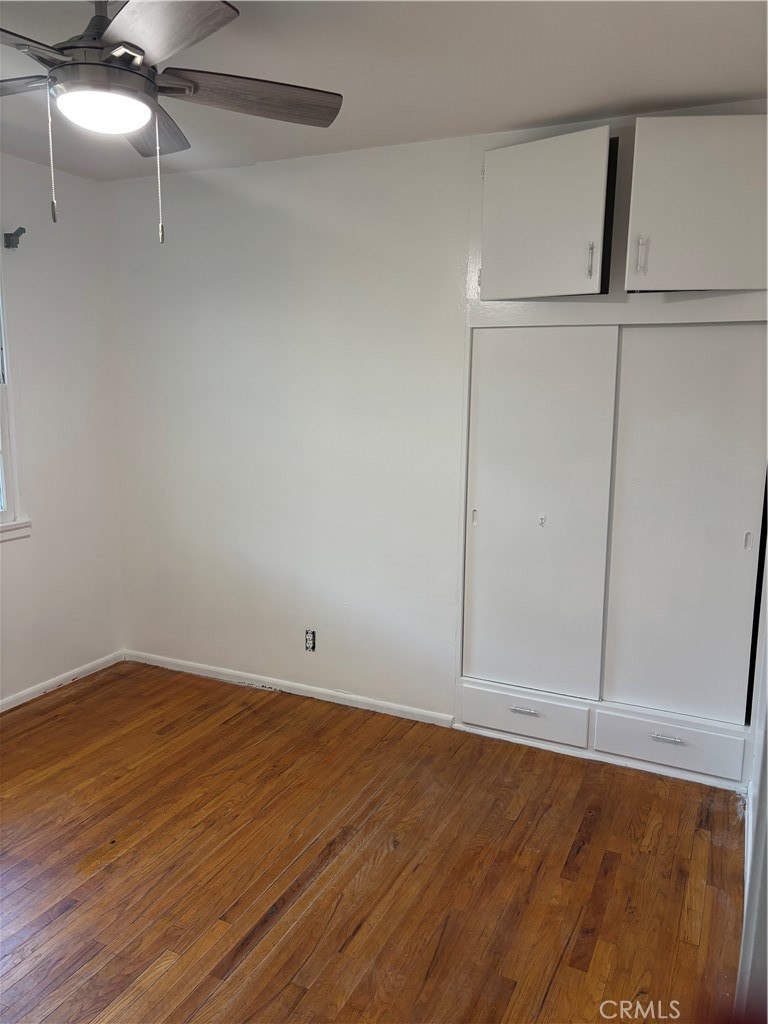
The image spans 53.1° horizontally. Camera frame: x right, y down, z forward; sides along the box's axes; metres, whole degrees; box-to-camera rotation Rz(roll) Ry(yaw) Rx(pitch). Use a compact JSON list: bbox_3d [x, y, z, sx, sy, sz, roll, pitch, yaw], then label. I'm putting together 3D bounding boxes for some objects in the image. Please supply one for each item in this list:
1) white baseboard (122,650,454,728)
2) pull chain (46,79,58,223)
[{"bbox_3d":[-0.543,0.850,3.755,1.885,0.055,0.016,5,11,24],"label":"white baseboard"},{"bbox_3d":[-0.732,-0.793,1.696,0.010,0.298,0.010,5,11,24],"label":"pull chain"}]

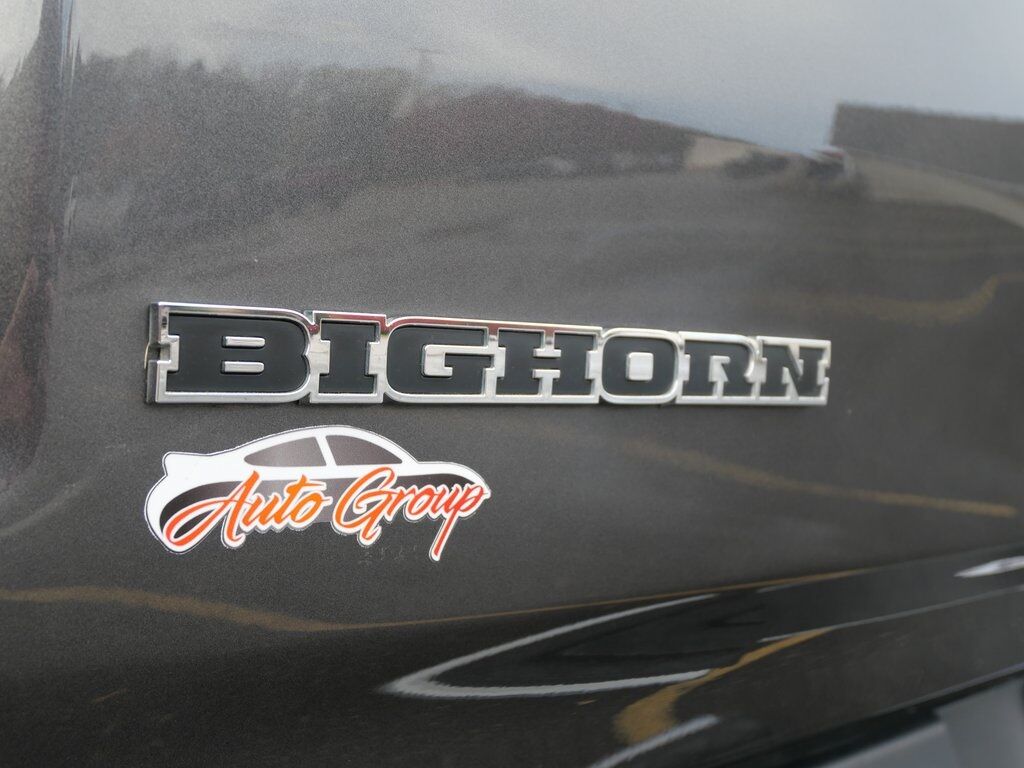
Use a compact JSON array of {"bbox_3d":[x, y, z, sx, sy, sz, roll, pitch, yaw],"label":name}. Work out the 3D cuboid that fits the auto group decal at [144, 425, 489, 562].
[{"bbox_3d":[-0.056,0.036,0.337,0.118,0.046,0.002,1,3,-34],"label":"auto group decal"}]

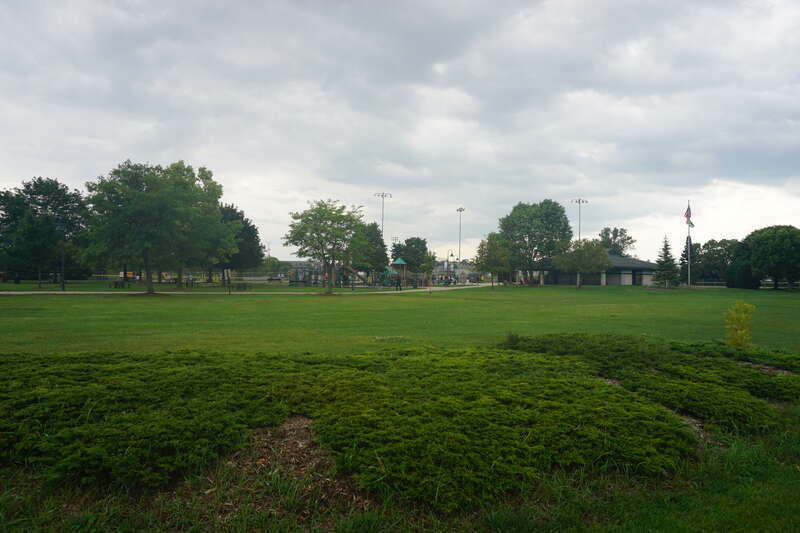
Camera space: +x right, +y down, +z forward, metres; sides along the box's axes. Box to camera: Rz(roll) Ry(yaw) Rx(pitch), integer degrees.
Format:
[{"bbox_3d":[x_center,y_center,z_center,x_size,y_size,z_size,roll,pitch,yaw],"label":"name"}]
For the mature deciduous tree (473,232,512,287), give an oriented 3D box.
[{"bbox_3d":[14.050,-0.970,81.000,6.230,8.390,6.100,0,-1,0],"label":"mature deciduous tree"}]

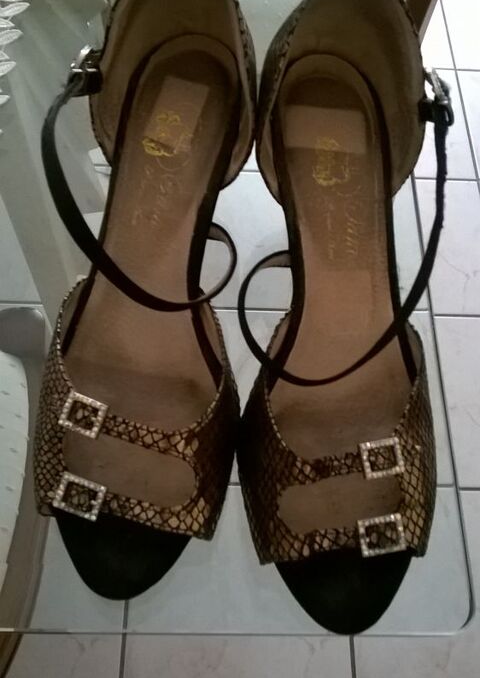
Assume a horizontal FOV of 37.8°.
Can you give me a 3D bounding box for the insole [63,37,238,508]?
[{"bbox_3d":[-0.031,-0.035,0.306,0.072,0.032,0.220,5,70,0],"label":"insole"}]

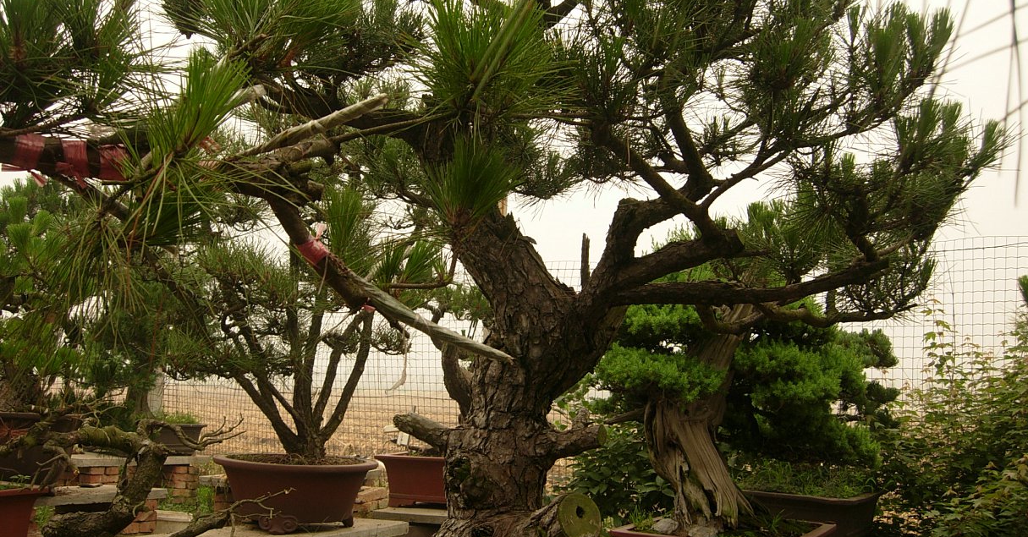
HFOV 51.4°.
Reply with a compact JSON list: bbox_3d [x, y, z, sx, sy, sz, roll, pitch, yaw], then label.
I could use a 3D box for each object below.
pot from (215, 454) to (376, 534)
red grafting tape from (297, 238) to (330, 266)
[{"bbox_3d":[-0.945,0.978,4.583,0.700,0.290,0.700,0,-6,0],"label":"pot"},{"bbox_3d":[-0.259,-0.022,1.380,0.040,0.036,0.036,0,-6,0],"label":"red grafting tape"}]

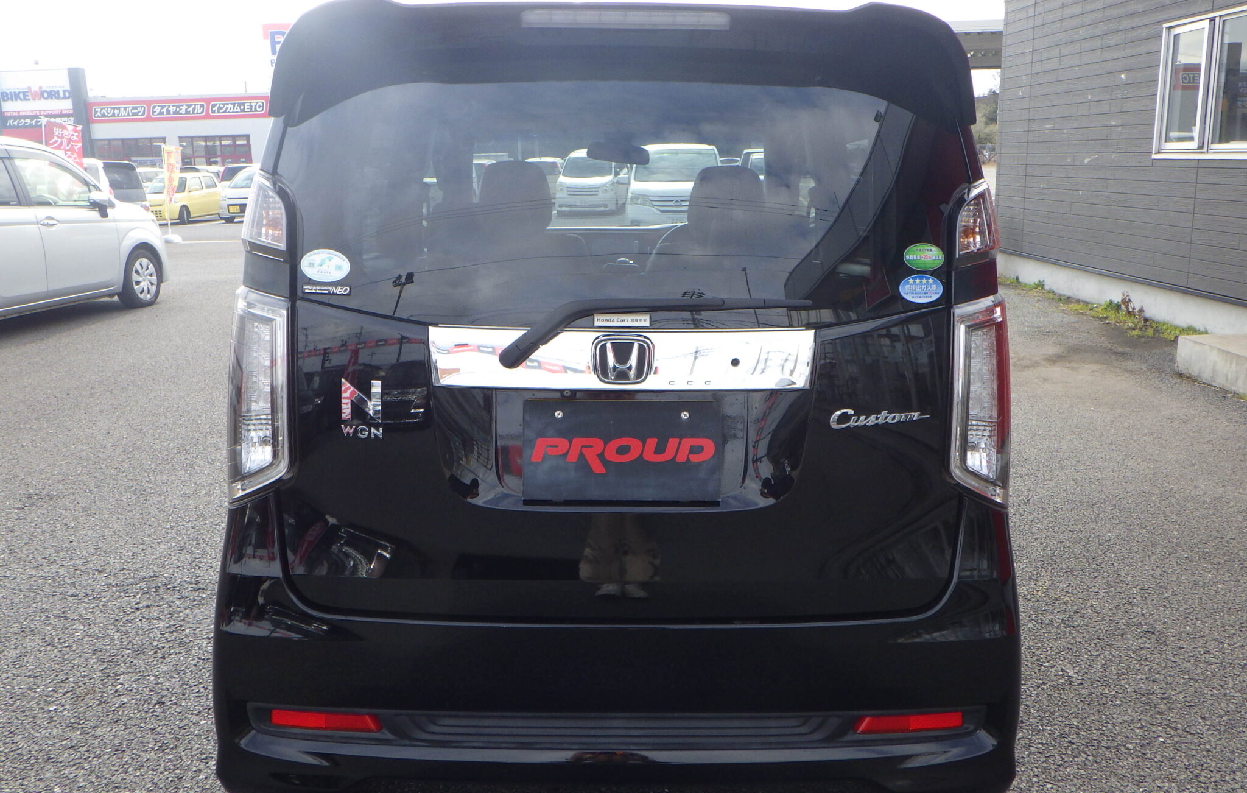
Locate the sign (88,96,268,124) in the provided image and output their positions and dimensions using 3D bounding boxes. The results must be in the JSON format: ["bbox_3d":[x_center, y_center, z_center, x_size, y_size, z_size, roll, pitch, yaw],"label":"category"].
[{"bbox_3d":[-22.901,-14.765,52.000,10.800,1.100,0.250,2,13,13],"label":"sign"}]

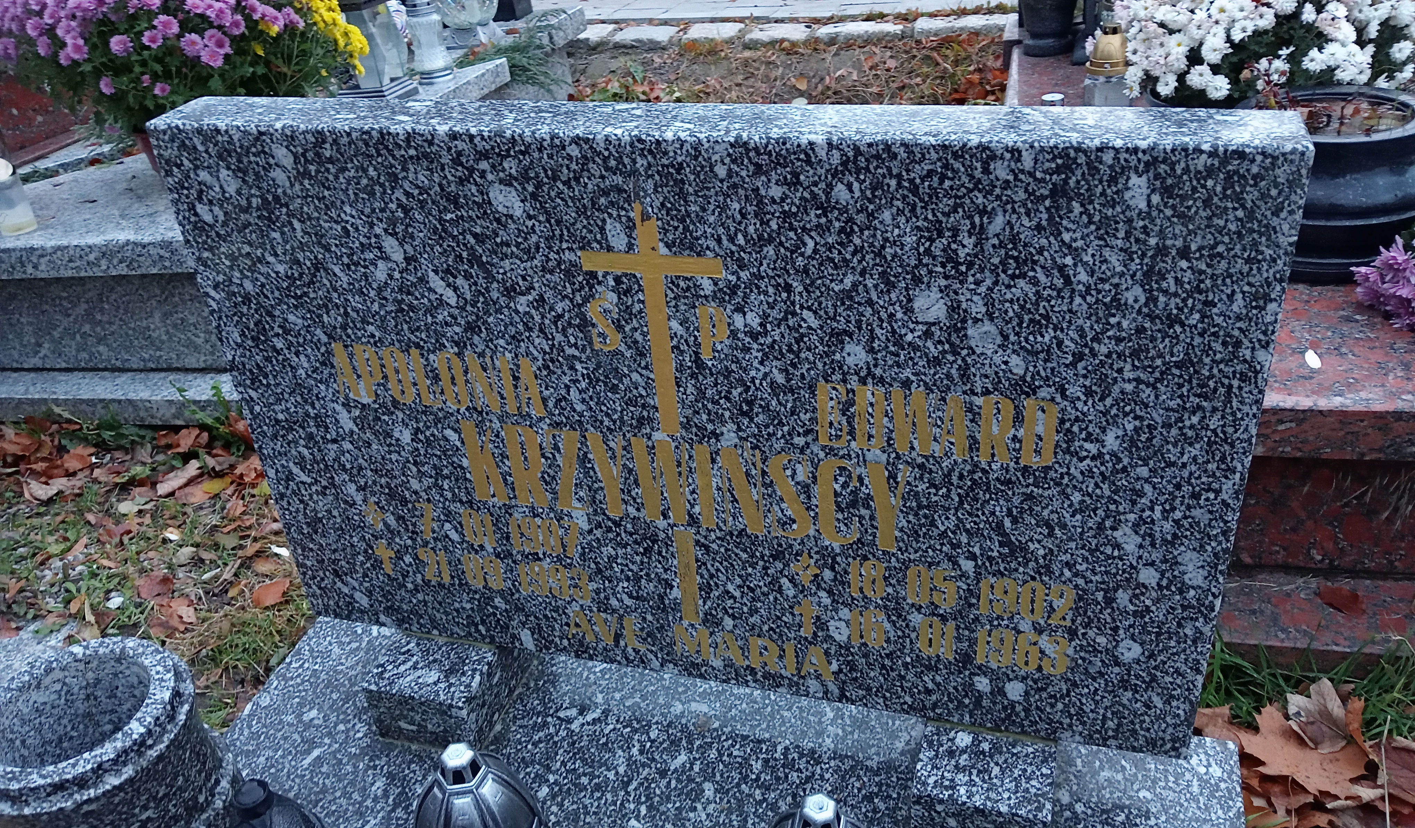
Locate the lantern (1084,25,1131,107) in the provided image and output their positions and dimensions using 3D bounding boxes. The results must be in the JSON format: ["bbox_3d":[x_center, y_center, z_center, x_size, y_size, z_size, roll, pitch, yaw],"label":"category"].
[{"bbox_3d":[0.748,-0.612,2.120,0.090,0.207,0.090,-8,32,0],"label":"lantern"}]

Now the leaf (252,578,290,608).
[{"bbox_3d":[-0.668,0.269,1.748,0.052,0.016,0.055,-19,34,-17],"label":"leaf"}]

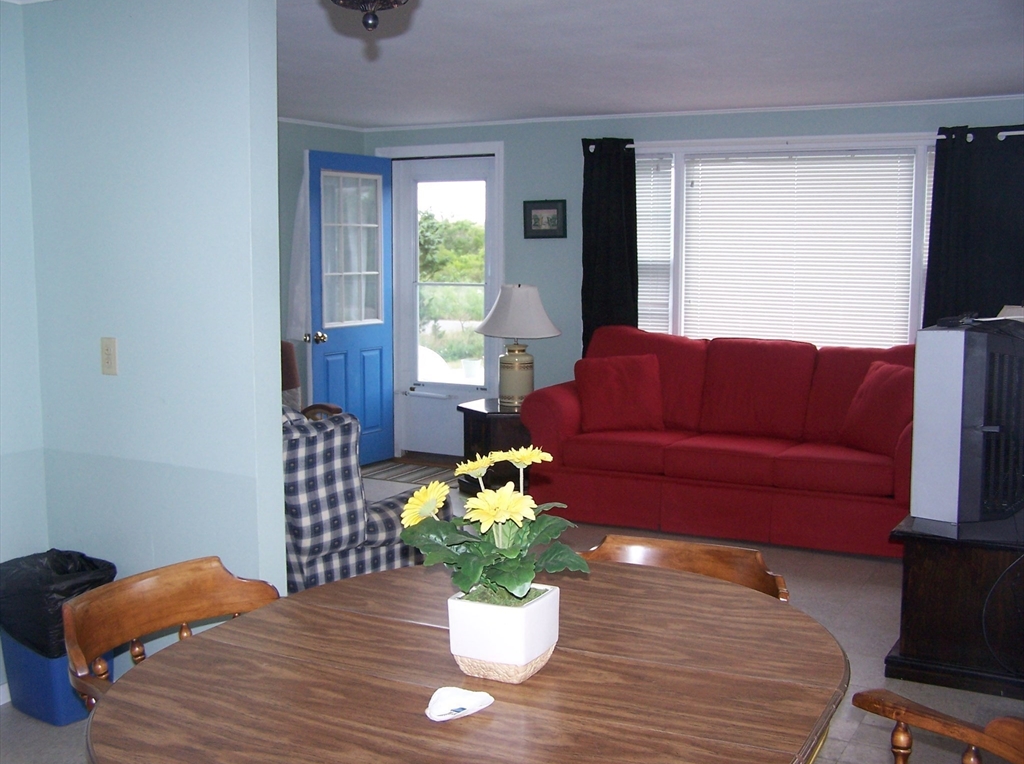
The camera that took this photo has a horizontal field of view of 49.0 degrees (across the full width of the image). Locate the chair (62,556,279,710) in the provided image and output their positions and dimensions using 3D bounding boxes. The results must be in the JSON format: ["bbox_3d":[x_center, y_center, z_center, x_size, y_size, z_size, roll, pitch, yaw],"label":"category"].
[{"bbox_3d":[-0.576,0.788,2.270,0.550,0.760,0.580,4,8,32],"label":"chair"}]

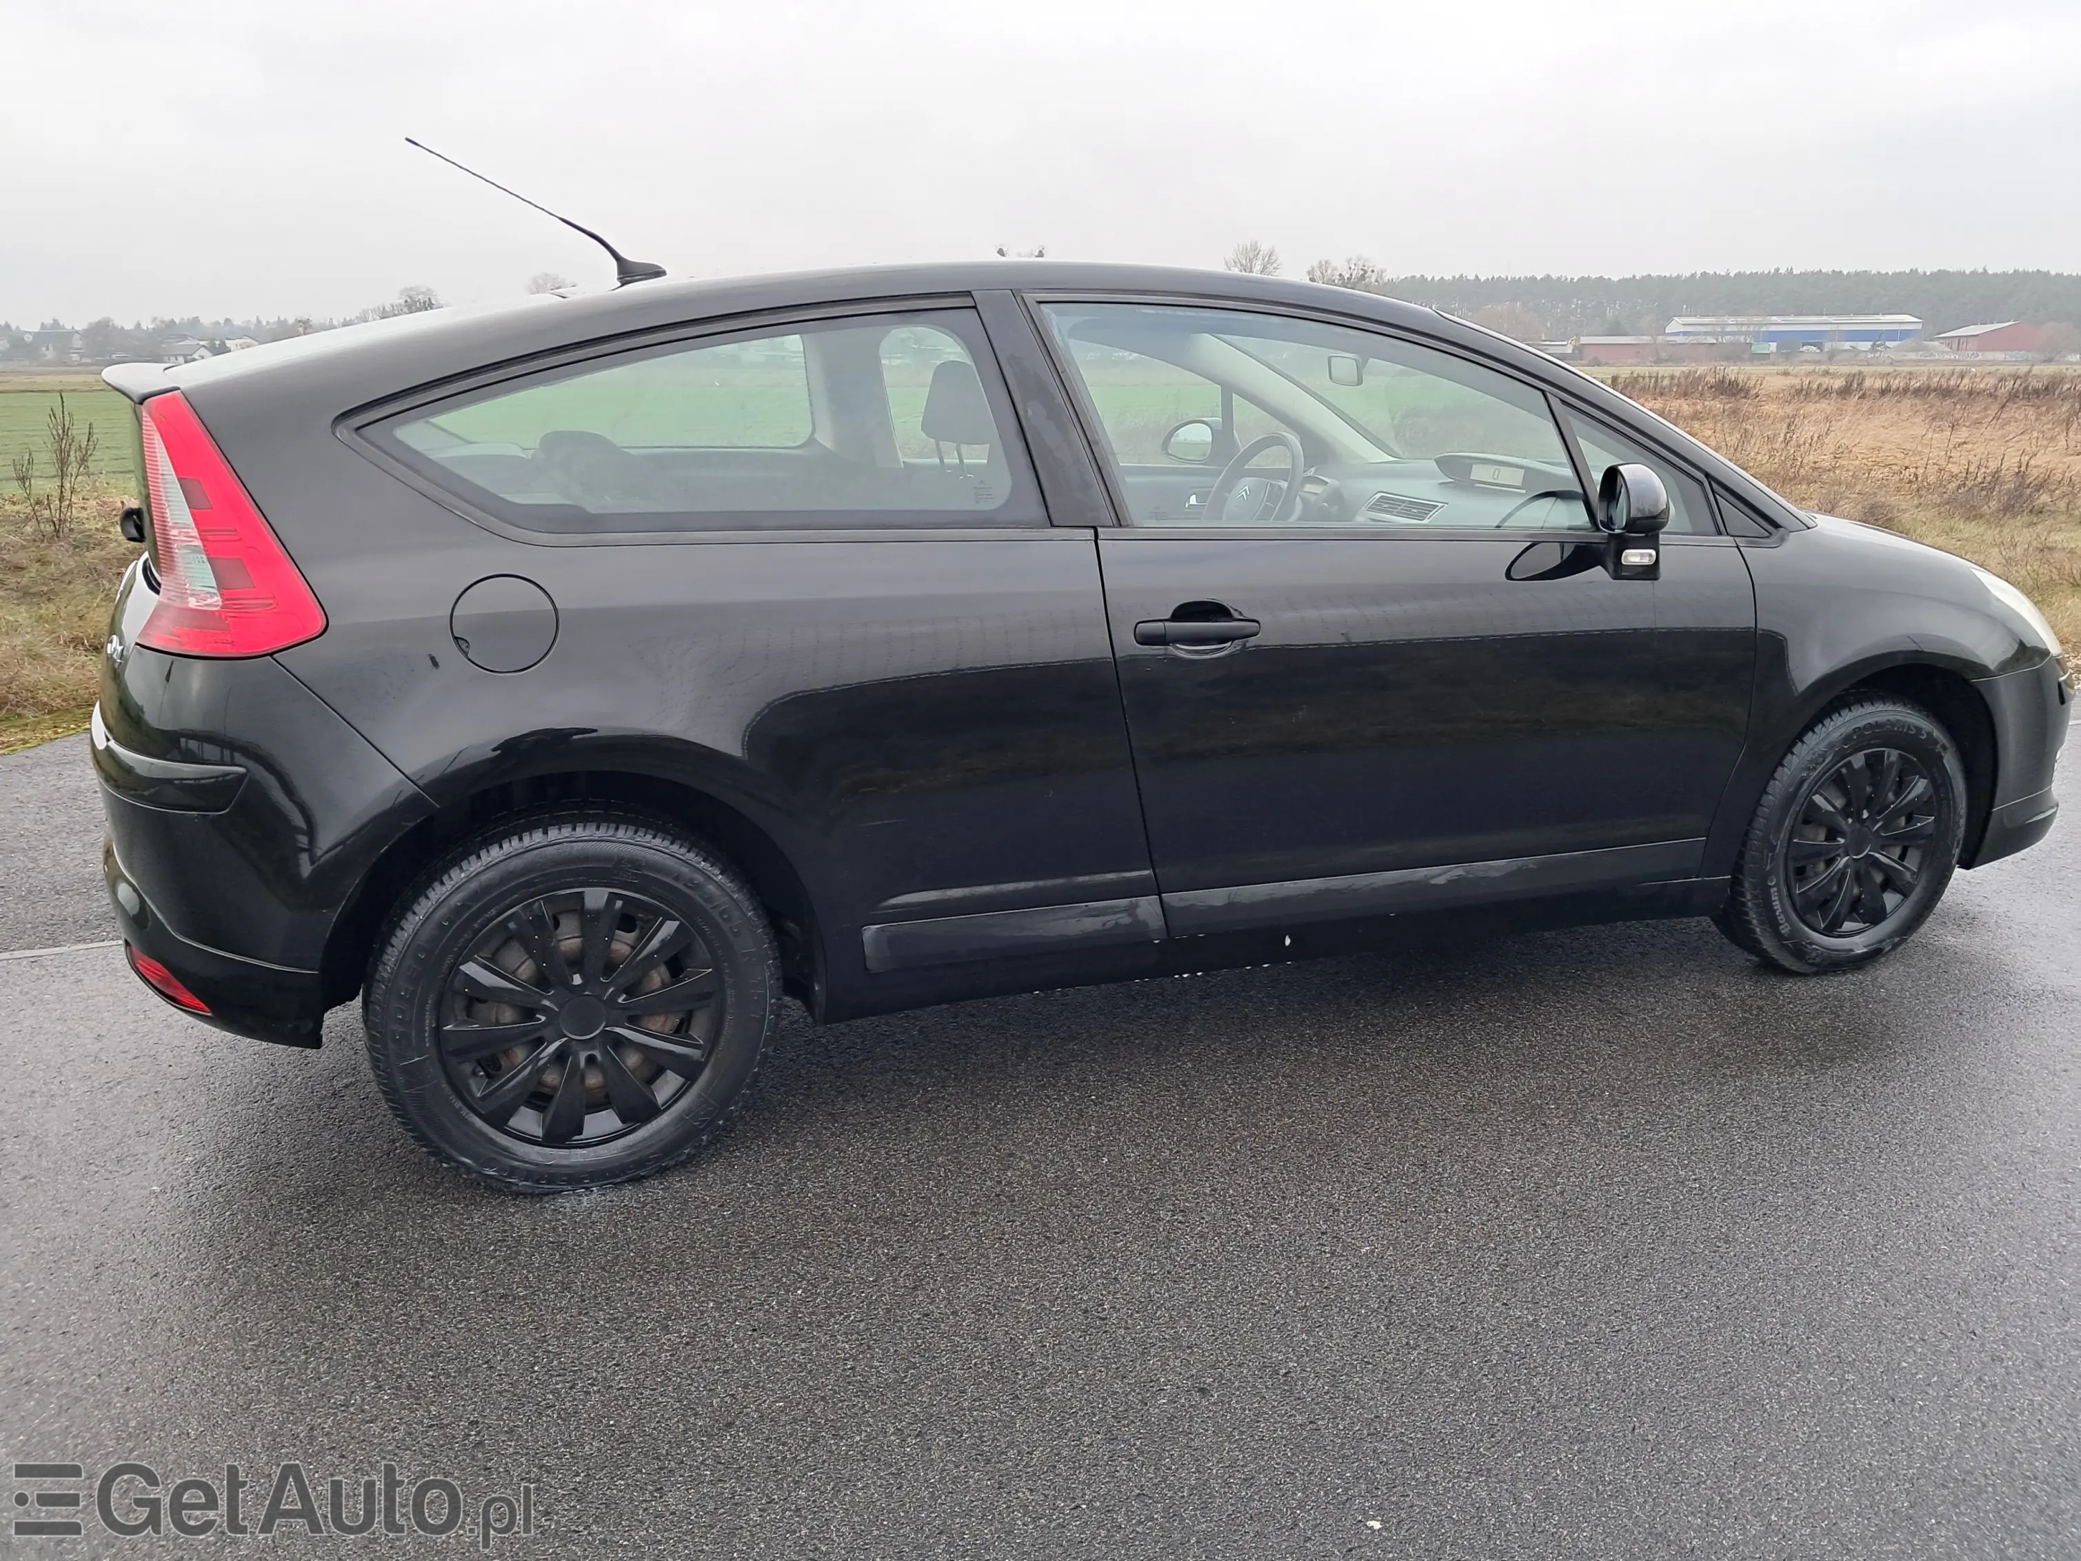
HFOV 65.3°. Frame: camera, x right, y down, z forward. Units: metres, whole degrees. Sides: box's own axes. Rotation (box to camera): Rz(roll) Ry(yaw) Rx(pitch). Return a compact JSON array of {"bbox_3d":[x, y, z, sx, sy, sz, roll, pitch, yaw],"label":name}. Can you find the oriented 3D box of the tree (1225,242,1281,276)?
[{"bbox_3d":[30.188,-67.143,228.281,9.500,16.800,9.500,2,15,7],"label":"tree"}]

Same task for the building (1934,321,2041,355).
[{"bbox_3d":[182.137,-83.154,309.155,14.500,7.200,20.000,2,15,8],"label":"building"}]

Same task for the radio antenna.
[{"bbox_3d":[-0.917,-1.042,2.981,0.445,0.245,0.045,-6,16,-20],"label":"radio antenna"}]

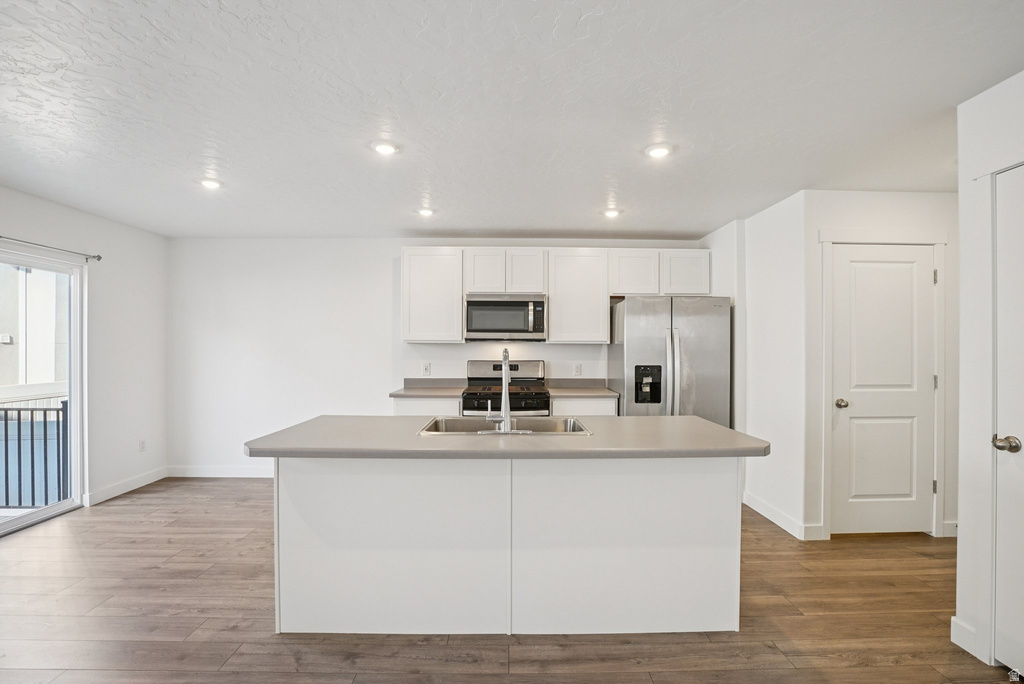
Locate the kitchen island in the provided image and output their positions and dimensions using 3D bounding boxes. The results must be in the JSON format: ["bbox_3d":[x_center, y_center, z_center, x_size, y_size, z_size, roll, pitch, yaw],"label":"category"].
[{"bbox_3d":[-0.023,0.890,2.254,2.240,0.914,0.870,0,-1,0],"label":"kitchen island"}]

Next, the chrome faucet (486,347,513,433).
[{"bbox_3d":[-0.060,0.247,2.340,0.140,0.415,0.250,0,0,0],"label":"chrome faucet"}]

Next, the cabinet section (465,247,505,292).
[{"bbox_3d":[-0.252,-0.669,4.461,0.388,0.455,0.324,0,0,-1],"label":"cabinet section"}]

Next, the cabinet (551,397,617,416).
[{"bbox_3d":[0.634,0.931,4.305,0.600,0.878,0.610,0,0,0],"label":"cabinet"}]

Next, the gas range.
[{"bbox_3d":[-0.050,0.778,4.250,0.760,1.182,0.700,0,0,0],"label":"gas range"}]

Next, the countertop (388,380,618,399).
[{"bbox_3d":[-0.064,0.432,4.300,2.010,0.125,0.635,0,0,0],"label":"countertop"}]

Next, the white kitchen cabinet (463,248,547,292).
[{"bbox_3d":[-0.068,-0.680,4.448,0.768,0.447,0.320,0,-1,0],"label":"white kitchen cabinet"}]

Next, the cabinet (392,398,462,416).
[{"bbox_3d":[-0.752,0.931,4.258,0.608,0.876,0.620,0,-1,0],"label":"cabinet"}]

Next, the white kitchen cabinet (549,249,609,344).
[{"bbox_3d":[0.628,-0.434,4.450,0.600,0.913,0.330,0,0,0],"label":"white kitchen cabinet"}]

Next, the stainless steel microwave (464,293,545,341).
[{"bbox_3d":[-0.055,-0.226,4.420,0.757,0.432,0.390,0,0,0],"label":"stainless steel microwave"}]

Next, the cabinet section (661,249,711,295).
[{"bbox_3d":[1.669,-0.660,4.493,0.484,0.455,0.324,0,0,-1],"label":"cabinet section"}]

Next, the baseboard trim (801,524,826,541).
[{"bbox_3d":[2.052,1.313,3.103,0.175,0.100,0.018,0,-1,0],"label":"baseboard trim"}]

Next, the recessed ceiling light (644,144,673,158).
[{"bbox_3d":[0.821,-1.077,2.559,0.158,0.020,0.158,0,-1,0],"label":"recessed ceiling light"}]

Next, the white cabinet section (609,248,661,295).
[{"bbox_3d":[1.181,-0.663,4.485,0.491,0.455,0.324,0,0,-1],"label":"white cabinet section"}]

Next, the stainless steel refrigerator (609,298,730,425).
[{"bbox_3d":[1.365,0.501,4.157,0.874,1.745,0.820,0,-1,0],"label":"stainless steel refrigerator"}]

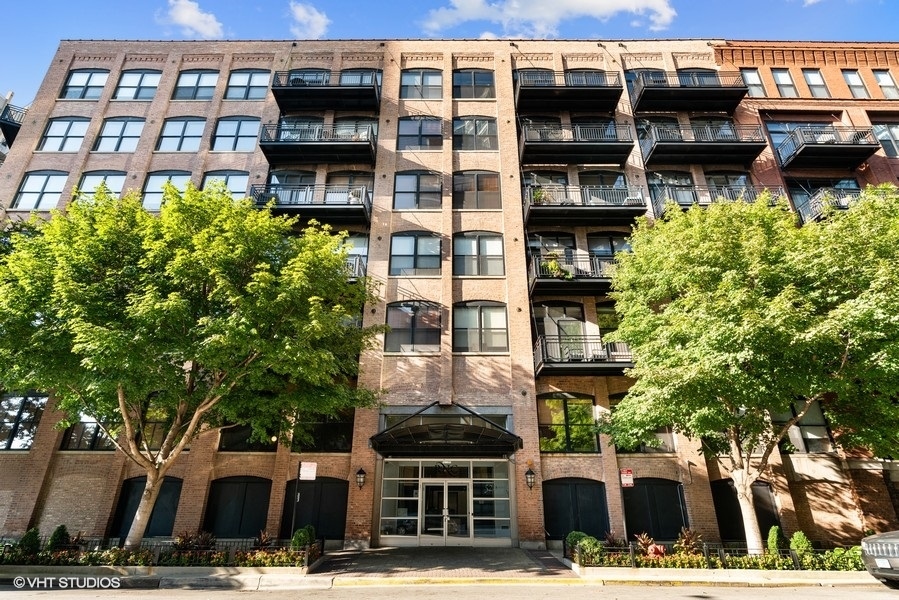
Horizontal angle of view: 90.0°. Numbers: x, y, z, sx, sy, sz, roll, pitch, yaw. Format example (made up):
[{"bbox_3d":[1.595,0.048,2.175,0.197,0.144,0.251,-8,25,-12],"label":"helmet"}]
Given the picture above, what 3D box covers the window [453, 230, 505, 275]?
[{"bbox_3d":[1.372,-2.180,21.061,2.392,2.402,0.200,0,-23,1],"label":"window"}]

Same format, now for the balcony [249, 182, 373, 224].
[{"bbox_3d":[-6.102,-4.244,20.114,4.990,1.251,1.312,0,-23,1],"label":"balcony"}]

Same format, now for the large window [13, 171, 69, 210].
[{"bbox_3d":[-20.500,-5.493,22.631,2.326,2.343,0.200,0,-23,1],"label":"large window"}]

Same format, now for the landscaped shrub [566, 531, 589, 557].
[{"bbox_3d":[3.481,6.628,12.180,0.630,0.685,0.630,0,-23,1],"label":"landscaped shrub"}]

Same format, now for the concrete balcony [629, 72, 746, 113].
[{"bbox_3d":[11.921,-10.440,22.592,4.946,1.153,1.461,0,-23,0],"label":"concrete balcony"}]

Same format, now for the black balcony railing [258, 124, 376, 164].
[{"bbox_3d":[-6.110,-7.397,21.437,5.149,1.248,1.312,0,-23,1],"label":"black balcony railing"}]

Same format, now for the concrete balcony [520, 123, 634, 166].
[{"bbox_3d":[5.928,-7.346,21.323,4.902,1.153,1.461,0,-23,0],"label":"concrete balcony"}]

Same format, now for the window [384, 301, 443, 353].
[{"bbox_3d":[-1.545,1.159,19.694,2.378,2.380,0.200,0,-23,1],"label":"window"}]

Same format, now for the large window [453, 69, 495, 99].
[{"bbox_3d":[1.411,-12.076,25.186,2.392,2.279,0.200,0,-23,1],"label":"large window"}]

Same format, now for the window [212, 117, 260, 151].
[{"bbox_3d":[-11.152,-8.709,23.519,2.295,2.370,0.180,0,-23,0],"label":"window"}]

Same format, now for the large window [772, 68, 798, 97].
[{"bbox_3d":[17.621,-11.477,23.773,0.978,2.101,0.200,0,-23,1],"label":"large window"}]

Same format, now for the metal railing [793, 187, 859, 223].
[{"bbox_3d":[17.771,-4.169,19.954,3.326,1.065,1.461,0,-23,0],"label":"metal railing"}]

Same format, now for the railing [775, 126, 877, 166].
[{"bbox_3d":[17.742,-7.164,21.087,3.365,1.192,1.312,0,-23,1],"label":"railing"}]

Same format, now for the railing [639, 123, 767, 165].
[{"bbox_3d":[11.903,-7.326,21.217,4.995,1.203,1.312,0,-23,1],"label":"railing"}]

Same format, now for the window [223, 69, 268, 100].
[{"bbox_3d":[-10.796,-11.599,24.125,2.173,2.284,0.200,0,-23,1],"label":"window"}]

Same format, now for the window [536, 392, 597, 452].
[{"bbox_3d":[4.703,4.835,17.807,2.344,2.339,0.180,0,-23,0],"label":"window"}]

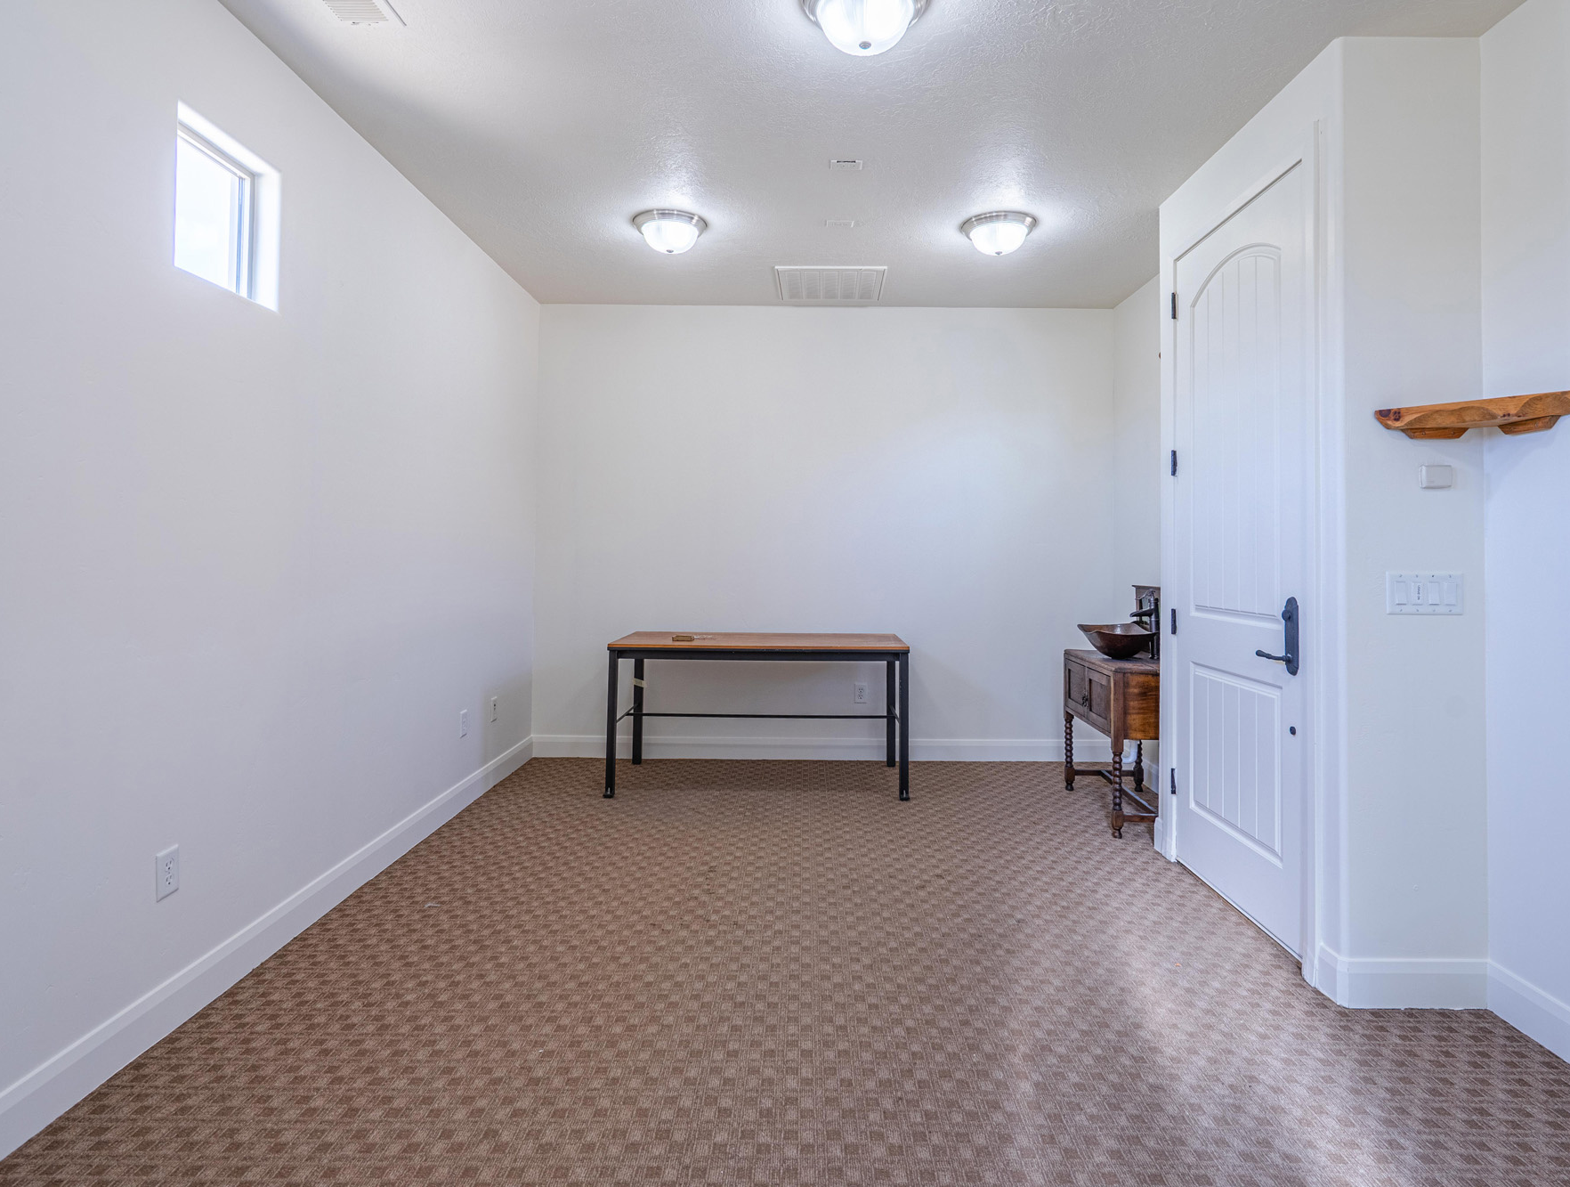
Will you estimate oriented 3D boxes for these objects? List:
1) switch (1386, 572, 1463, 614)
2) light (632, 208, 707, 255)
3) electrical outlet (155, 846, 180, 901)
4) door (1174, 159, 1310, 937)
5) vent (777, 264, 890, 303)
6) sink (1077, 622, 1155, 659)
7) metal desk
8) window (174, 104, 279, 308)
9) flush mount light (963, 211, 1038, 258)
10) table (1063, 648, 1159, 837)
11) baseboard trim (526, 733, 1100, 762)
[{"bbox_3d":[1.774,0.001,2.188,0.210,0.118,0.010,1,1,1],"label":"switch"},{"bbox_3d":[-0.520,-1.599,3.583,0.338,0.132,0.338,1,1,1],"label":"light"},{"bbox_3d":[-1.558,0.708,2.003,0.008,0.117,0.072,1,1,1],"label":"electrical outlet"},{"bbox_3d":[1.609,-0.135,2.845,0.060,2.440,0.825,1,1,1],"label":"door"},{"bbox_3d":[0.247,-1.691,4.364,0.578,0.020,0.579,1,1,1],"label":"vent"},{"bbox_3d":[1.598,0.242,3.811,0.390,0.145,0.390,1,1,1],"label":"sink"},{"bbox_3d":[-0.126,0.629,4.299,1.525,0.768,0.667,1,1,1],"label":"metal desk"},{"bbox_3d":[-1.586,-1.054,2.209,0.100,0.420,0.410,1,1,1],"label":"window"},{"bbox_3d":[0.967,-1.587,3.571,0.338,0.129,0.338,1,1,1],"label":"flush mount light"},{"bbox_3d":[1.674,0.684,3.821,0.475,0.745,0.759,1,1,1],"label":"table"},{"bbox_3d":[0.222,0.923,4.739,3.458,0.140,0.016,1,1,1],"label":"baseboard trim"}]

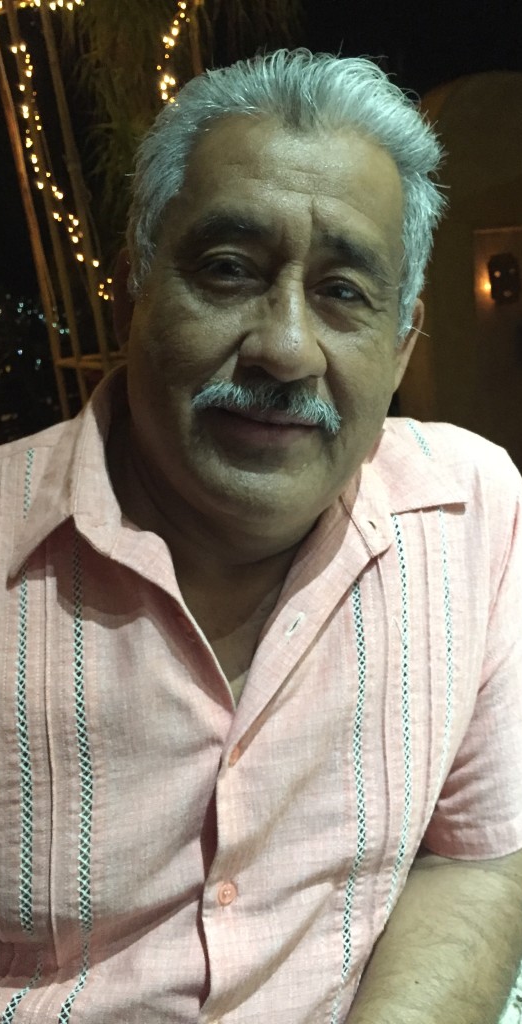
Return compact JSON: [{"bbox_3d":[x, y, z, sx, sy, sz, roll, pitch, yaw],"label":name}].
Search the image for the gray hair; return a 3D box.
[{"bbox_3d":[0.018,-0.184,0.546,0.196,0.190,0.200,9,14,-9],"label":"gray hair"}]

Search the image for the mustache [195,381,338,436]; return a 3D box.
[{"bbox_3d":[0.003,-0.059,0.472,0.081,0.024,0.026,9,14,-9],"label":"mustache"}]

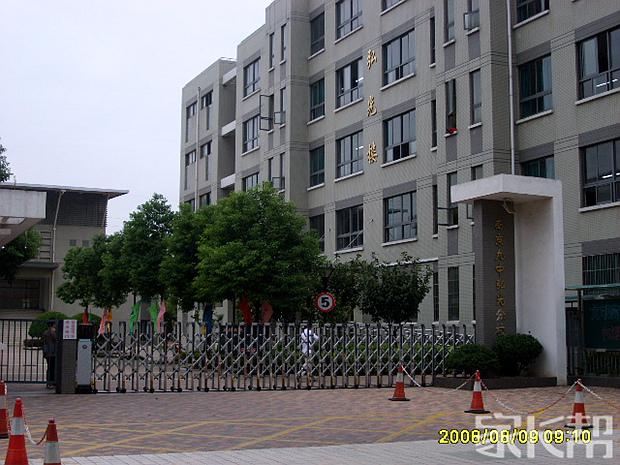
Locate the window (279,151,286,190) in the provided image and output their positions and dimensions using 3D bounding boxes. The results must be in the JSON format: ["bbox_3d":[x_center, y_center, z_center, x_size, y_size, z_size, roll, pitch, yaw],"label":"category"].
[{"bbox_3d":[-1.426,-3.325,51.251,0.140,2.065,0.743,3,-7,-26],"label":"window"}]

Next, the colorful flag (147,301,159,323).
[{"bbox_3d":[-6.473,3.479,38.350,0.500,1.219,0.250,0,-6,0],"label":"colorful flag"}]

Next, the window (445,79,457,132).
[{"bbox_3d":[5.509,-4.833,36.050,0.150,2.080,0.750,3,-7,-26],"label":"window"}]

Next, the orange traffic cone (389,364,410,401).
[{"bbox_3d":[1.794,3.006,18.646,0.380,0.700,0.380,1,-6,-10],"label":"orange traffic cone"}]

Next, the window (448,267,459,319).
[{"bbox_3d":[5.598,2.384,35.937,0.140,2.058,0.714,3,-7,-26],"label":"window"}]

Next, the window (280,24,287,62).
[{"bbox_3d":[-1.406,-10.546,52.006,0.140,2.187,0.684,3,-7,-26],"label":"window"}]

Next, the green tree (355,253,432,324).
[{"bbox_3d":[2.951,2.725,32.699,2.747,4.060,2.692,0,-6,0],"label":"green tree"}]

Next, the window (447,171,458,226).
[{"bbox_3d":[5.502,-1.270,35.655,0.150,2.050,0.750,3,-7,-26],"label":"window"}]

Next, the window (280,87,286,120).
[{"bbox_3d":[-1.387,-6.840,50.925,0.150,2.070,0.700,3,-7,-25],"label":"window"}]

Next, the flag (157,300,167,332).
[{"bbox_3d":[-5.580,3.138,35.000,0.370,1.300,0.200,-1,-6,11],"label":"flag"}]

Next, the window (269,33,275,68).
[{"bbox_3d":[-2.083,-10.224,52.773,0.150,2.040,0.650,3,-7,-25],"label":"window"}]

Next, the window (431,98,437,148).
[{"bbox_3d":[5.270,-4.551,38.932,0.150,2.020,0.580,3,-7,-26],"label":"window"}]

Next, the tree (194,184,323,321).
[{"bbox_3d":[-1.695,1.459,30.323,4.164,6.115,4.164,0,-6,0],"label":"tree"}]

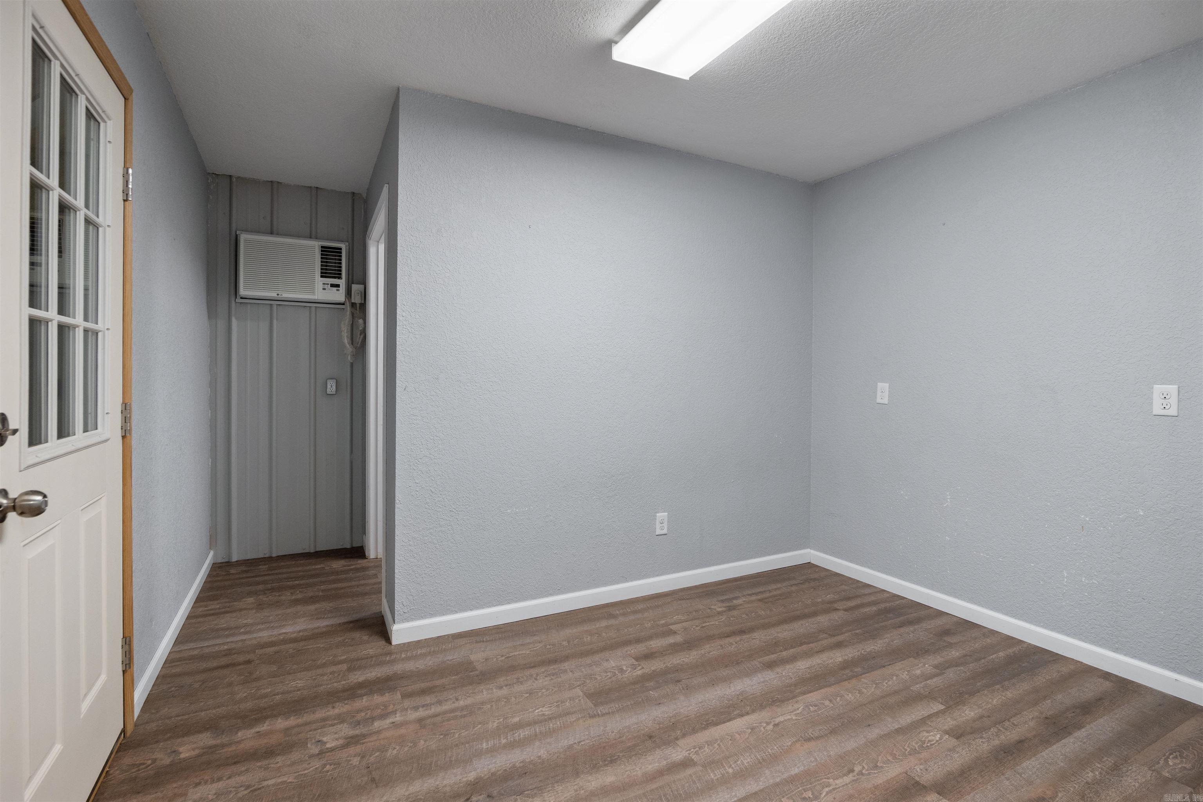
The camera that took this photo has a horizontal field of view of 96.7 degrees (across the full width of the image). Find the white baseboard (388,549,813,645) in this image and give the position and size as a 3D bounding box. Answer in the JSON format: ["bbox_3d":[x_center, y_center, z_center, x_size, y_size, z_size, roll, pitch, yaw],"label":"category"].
[{"bbox_3d":[0.241,1.021,2.940,2.611,0.090,0.015,0,2,-29],"label":"white baseboard"}]

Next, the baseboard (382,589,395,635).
[{"bbox_3d":[-0.977,1.005,2.460,0.015,0.090,0.332,0,2,-29],"label":"baseboard"}]

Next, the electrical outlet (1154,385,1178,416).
[{"bbox_3d":[2.204,0.000,2.088,0.008,0.115,0.070,0,2,-29],"label":"electrical outlet"}]

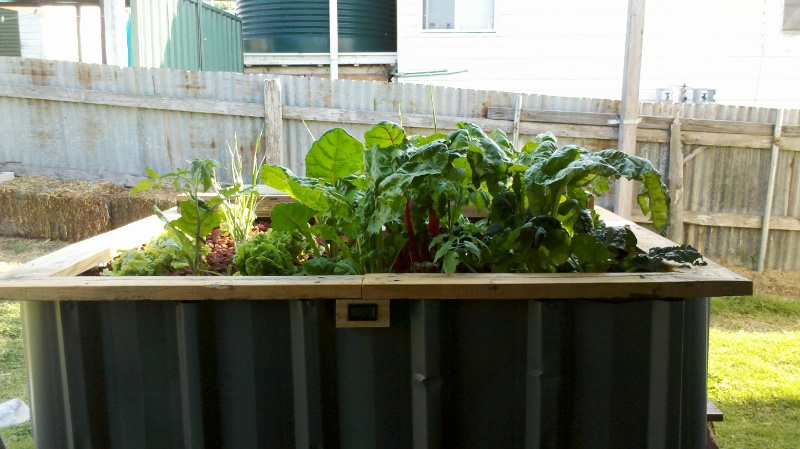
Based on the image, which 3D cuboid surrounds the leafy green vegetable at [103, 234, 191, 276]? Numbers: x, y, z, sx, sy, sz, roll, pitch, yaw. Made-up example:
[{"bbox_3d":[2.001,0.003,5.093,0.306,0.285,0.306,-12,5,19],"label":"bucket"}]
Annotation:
[{"bbox_3d":[-0.534,0.064,1.340,0.185,0.095,0.170,-1,7,0],"label":"leafy green vegetable"}]

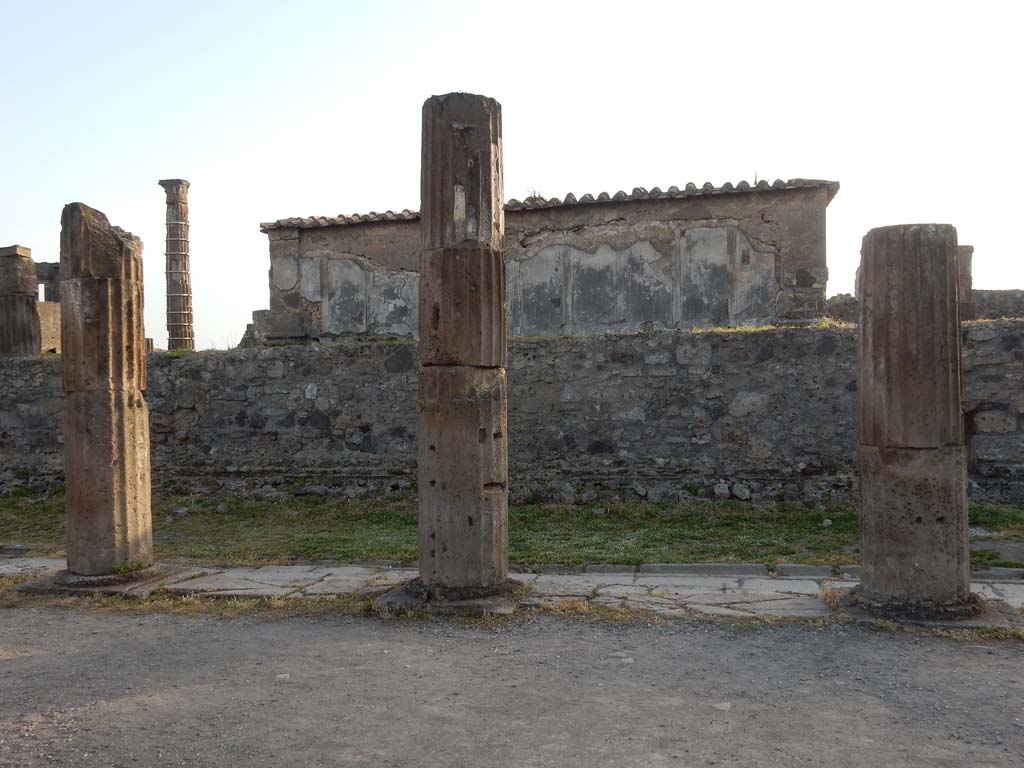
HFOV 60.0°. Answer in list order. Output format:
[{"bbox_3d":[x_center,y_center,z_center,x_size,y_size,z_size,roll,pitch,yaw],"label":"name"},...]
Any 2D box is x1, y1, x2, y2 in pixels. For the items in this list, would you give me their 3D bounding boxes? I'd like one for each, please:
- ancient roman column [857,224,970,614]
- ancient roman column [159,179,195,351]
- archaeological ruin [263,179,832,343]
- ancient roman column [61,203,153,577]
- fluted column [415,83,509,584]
[{"bbox_3d":[2.565,0.190,5.680,0.645,2.370,0.645,-1,-1,15],"label":"ancient roman column"},{"bbox_3d":[-10.040,-3.350,26.800,0.860,5.700,0.860,-1,-1,15],"label":"ancient roman column"},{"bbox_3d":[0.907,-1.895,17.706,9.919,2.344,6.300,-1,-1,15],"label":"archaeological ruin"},{"bbox_3d":[-3.300,0.030,7.220,0.650,2.960,0.650,-1,-1,15],"label":"ancient roman column"},{"bbox_3d":[-0.355,-0.320,6.450,0.645,3.520,0.645,-1,-1,0],"label":"fluted column"}]

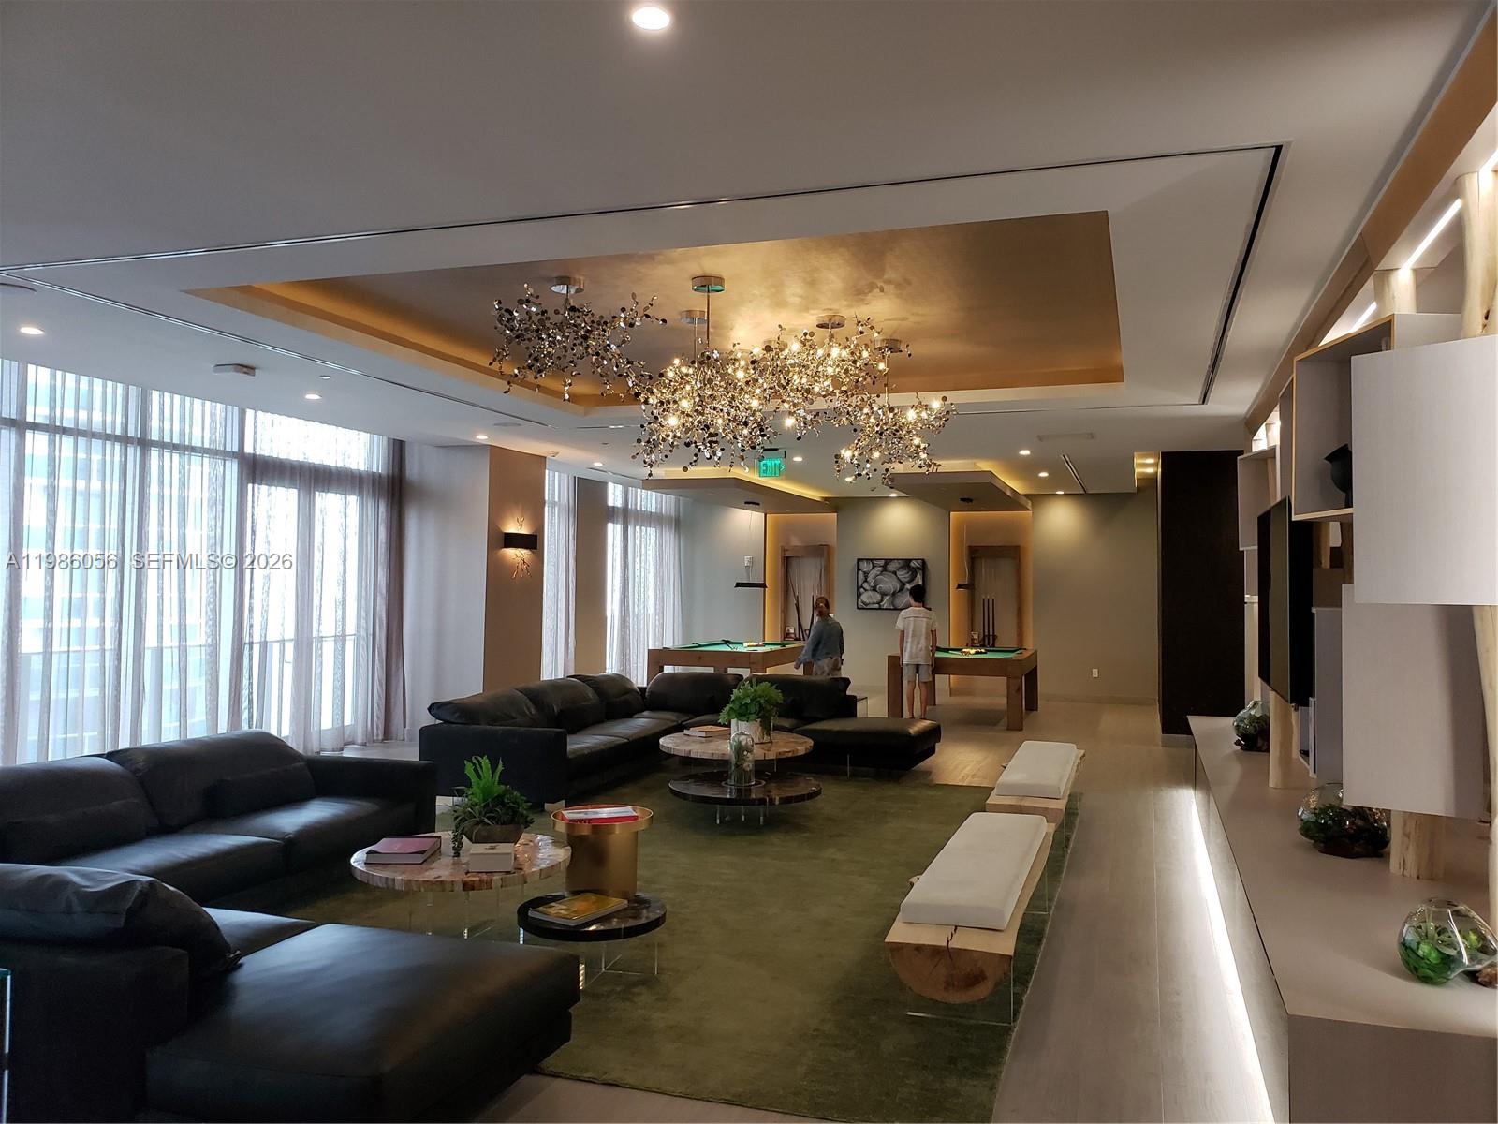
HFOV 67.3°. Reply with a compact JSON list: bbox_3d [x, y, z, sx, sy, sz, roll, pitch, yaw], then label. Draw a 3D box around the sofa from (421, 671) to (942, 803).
[{"bbox_3d":[-0.316,1.403,9.264,3.260,0.800,3.400,0,-1,19],"label":"sofa"}]

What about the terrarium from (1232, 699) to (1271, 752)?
[{"bbox_3d":[3.543,1.141,7.843,0.310,0.320,0.310,0,-1,19],"label":"terrarium"}]

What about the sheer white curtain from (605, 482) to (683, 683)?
[{"bbox_3d":[-1.508,0.437,16.843,0.160,3.040,2.900,0,-1,19],"label":"sheer white curtain"}]

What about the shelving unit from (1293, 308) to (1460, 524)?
[{"bbox_3d":[2.572,-0.551,4.600,0.314,0.725,0.815,1,-1,2],"label":"shelving unit"}]

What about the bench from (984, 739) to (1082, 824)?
[{"bbox_3d":[1.956,1.581,7.646,0.500,0.430,2.450,0,-1,19],"label":"bench"}]

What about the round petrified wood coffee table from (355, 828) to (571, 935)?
[{"bbox_3d":[-1.305,1.501,5.029,0.960,0.390,0.960,1,-1,0],"label":"round petrified wood coffee table"}]

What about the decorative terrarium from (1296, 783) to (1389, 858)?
[{"bbox_3d":[2.703,1.167,5.120,0.375,0.278,0.334,0,-1,27],"label":"decorative terrarium"}]

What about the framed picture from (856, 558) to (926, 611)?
[{"bbox_3d":[2.193,0.345,17.334,1.073,0.787,0.051,0,-1,19],"label":"framed picture"}]

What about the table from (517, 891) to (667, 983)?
[{"bbox_3d":[-0.653,1.585,4.689,0.613,0.263,0.613,1,-1,0],"label":"table"}]

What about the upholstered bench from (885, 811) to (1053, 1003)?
[{"bbox_3d":[1.033,1.510,4.972,0.500,0.430,2.300,0,-1,19],"label":"upholstered bench"}]

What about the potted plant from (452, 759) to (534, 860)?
[{"bbox_3d":[-1.163,1.099,5.096,0.380,0.430,0.370,0,-1,19],"label":"potted plant"}]

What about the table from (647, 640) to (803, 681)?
[{"bbox_3d":[-0.167,1.540,15.304,1.530,0.800,2.300,0,-1,19],"label":"table"}]

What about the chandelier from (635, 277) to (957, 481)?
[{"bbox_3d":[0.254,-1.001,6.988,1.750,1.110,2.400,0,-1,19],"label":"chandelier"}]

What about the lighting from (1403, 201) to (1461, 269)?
[{"bbox_3d":[2.620,-1.247,4.331,0.051,0.030,0.871,0,-1,19],"label":"lighting"}]

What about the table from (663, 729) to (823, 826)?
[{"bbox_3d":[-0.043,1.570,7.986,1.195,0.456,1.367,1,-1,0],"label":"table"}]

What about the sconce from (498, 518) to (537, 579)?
[{"bbox_3d":[-2.375,-0.141,11.678,0.121,0.638,0.648,0,-1,19],"label":"sconce"}]

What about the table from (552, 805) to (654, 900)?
[{"bbox_3d":[-0.719,1.486,5.515,0.491,0.496,0.491,1,-1,0],"label":"table"}]

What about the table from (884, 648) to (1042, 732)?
[{"bbox_3d":[2.790,1.571,14.360,1.559,0.820,2.531,0,-1,18],"label":"table"}]

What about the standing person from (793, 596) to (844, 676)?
[{"bbox_3d":[0.916,1.189,14.137,0.547,1.546,0.364,1,-1,-18],"label":"standing person"}]

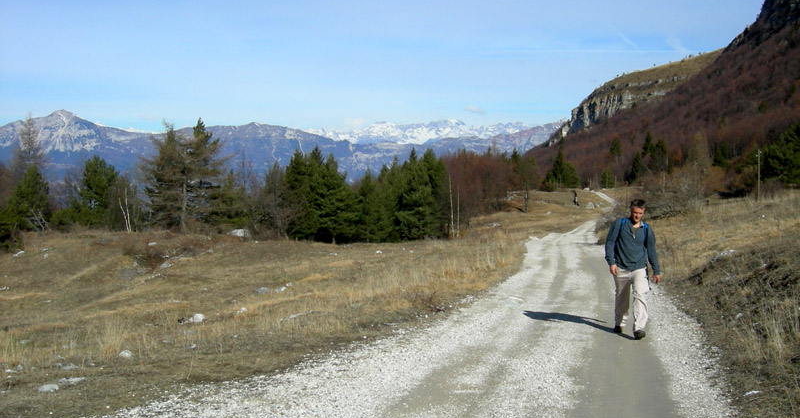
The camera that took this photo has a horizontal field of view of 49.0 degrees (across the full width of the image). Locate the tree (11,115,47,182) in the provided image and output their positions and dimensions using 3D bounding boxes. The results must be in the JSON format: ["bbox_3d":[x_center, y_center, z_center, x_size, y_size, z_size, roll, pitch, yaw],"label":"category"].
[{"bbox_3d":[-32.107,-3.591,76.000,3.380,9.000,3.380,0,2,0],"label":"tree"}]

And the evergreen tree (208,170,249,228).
[{"bbox_3d":[-13.279,-0.736,68.000,3.100,4.650,3.100,0,2,0],"label":"evergreen tree"}]

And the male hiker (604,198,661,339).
[{"bbox_3d":[2.968,0.756,11.200,0.690,1.750,0.620,1,2,15],"label":"male hiker"}]

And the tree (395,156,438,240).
[{"bbox_3d":[1.240,-0.827,66.000,3.310,6.390,3.310,0,2,0],"label":"tree"}]

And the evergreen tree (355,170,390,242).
[{"bbox_3d":[-1.910,-0.240,61.000,2.500,5.000,2.500,0,0,0],"label":"evergreen tree"}]

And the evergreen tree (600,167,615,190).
[{"bbox_3d":[31.190,-4.580,132.000,2.100,3.310,2.100,0,0,0],"label":"evergreen tree"}]

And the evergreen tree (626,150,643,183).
[{"bbox_3d":[45.588,-8.033,170.000,3.100,6.190,3.100,0,2,0],"label":"evergreen tree"}]

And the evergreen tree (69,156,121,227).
[{"bbox_3d":[-21.840,-1.260,63.000,3.590,5.170,3.590,0,0,0],"label":"evergreen tree"}]

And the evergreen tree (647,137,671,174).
[{"bbox_3d":[50.040,-10.260,170.000,4.650,7.160,4.650,0,2,0],"label":"evergreen tree"}]

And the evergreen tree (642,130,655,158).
[{"bbox_3d":[52.349,-12.850,185.000,2.950,6.950,2.950,0,2,0],"label":"evergreen tree"}]

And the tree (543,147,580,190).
[{"bbox_3d":[22.070,-5.880,120.000,5.190,6.420,5.190,0,0,0],"label":"tree"}]

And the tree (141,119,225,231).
[{"bbox_3d":[-14.860,-2.290,60.000,5.740,7.650,5.740,0,0,0],"label":"tree"}]

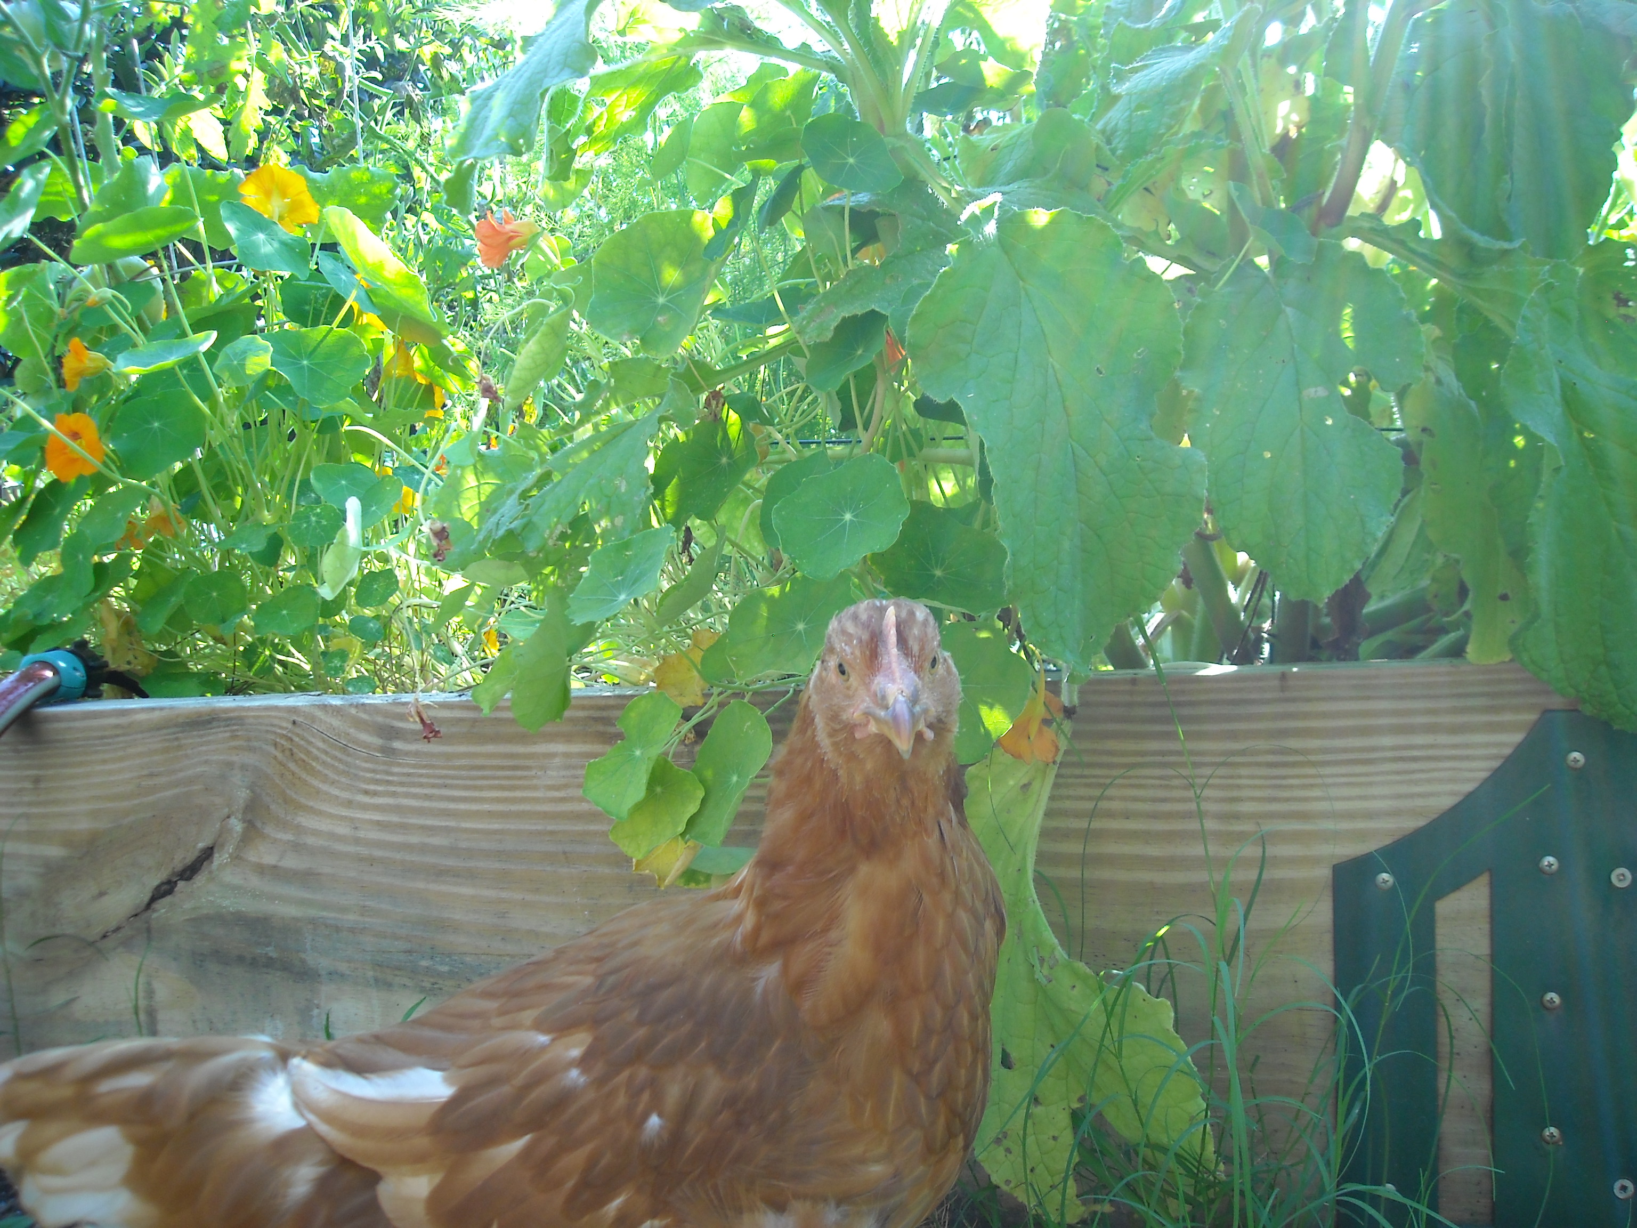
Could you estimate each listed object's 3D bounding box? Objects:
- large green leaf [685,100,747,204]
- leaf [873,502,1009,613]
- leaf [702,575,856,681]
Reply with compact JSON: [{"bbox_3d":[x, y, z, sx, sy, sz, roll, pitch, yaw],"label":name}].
[{"bbox_3d":[-0.058,-0.259,0.930,0.035,0.058,0.025,0,4,22],"label":"large green leaf"},{"bbox_3d":[0.060,-0.027,0.820,0.068,0.056,0.025,-2,-21,-3],"label":"leaf"},{"bbox_3d":[-0.017,0.006,0.770,0.073,0.048,0.025,-2,-16,-6],"label":"leaf"}]

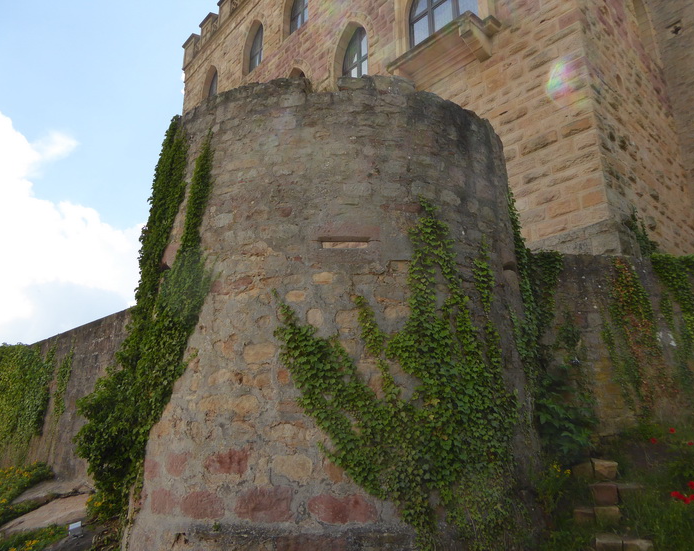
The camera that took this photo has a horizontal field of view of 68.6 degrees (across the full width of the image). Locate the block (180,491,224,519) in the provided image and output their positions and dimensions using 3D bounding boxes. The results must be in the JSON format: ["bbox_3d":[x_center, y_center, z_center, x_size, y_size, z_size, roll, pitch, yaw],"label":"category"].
[{"bbox_3d":[-1.352,2.247,5.030,0.567,0.237,0.250,-9,-18,30],"label":"block"}]

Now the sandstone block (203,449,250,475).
[{"bbox_3d":[-1.117,1.828,5.025,0.525,0.226,0.250,-7,-17,24],"label":"sandstone block"}]

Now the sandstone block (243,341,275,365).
[{"bbox_3d":[-0.852,0.807,5.200,0.366,0.212,0.220,-5,-16,18],"label":"sandstone block"}]

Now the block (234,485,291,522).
[{"bbox_3d":[-0.740,2.143,4.807,0.557,0.292,0.280,-4,-16,15],"label":"block"}]

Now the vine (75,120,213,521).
[{"bbox_3d":[-2.323,0.202,6.138,0.950,5.050,1.600,12,-19,-36],"label":"vine"}]

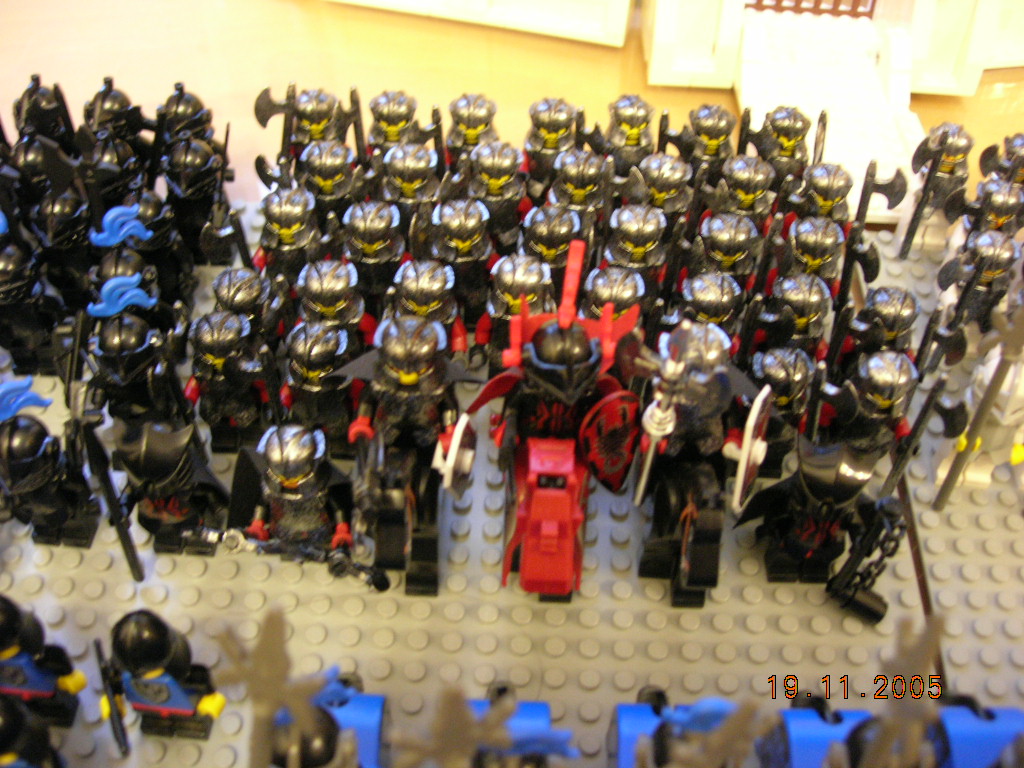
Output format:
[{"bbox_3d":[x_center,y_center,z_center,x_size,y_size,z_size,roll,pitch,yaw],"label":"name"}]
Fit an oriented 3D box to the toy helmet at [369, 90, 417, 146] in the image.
[{"bbox_3d":[-0.035,-0.079,0.333,0.014,0.014,0.014,3,49,0],"label":"toy helmet"}]

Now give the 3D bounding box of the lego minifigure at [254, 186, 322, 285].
[{"bbox_3d":[-0.061,-0.033,0.312,0.023,0.042,0.015,0,49,-2],"label":"lego minifigure"}]

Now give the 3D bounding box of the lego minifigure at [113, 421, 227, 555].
[{"bbox_3d":[-0.079,0.025,0.259,0.027,0.043,0.018,3,49,0],"label":"lego minifigure"}]

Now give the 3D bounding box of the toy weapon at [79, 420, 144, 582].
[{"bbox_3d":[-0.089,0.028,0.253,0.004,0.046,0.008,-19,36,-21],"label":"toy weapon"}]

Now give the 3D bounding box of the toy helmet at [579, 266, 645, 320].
[{"bbox_3d":[0.026,-0.022,0.285,0.015,0.014,0.015,3,49,0],"label":"toy helmet"}]

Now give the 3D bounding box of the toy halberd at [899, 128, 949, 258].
[{"bbox_3d":[0.121,-0.054,0.337,0.004,0.048,0.012,32,55,27],"label":"toy halberd"}]

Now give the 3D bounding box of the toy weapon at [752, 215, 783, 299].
[{"bbox_3d":[0.069,-0.025,0.306,0.004,0.050,0.013,-18,52,-17],"label":"toy weapon"}]

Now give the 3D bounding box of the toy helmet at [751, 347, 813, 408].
[{"bbox_3d":[0.066,-0.001,0.274,0.015,0.014,0.014,3,48,1],"label":"toy helmet"}]

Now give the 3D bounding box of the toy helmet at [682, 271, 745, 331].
[{"bbox_3d":[0.050,-0.021,0.285,0.015,0.014,0.015,-8,50,-9],"label":"toy helmet"}]

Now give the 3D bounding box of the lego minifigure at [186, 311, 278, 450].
[{"bbox_3d":[-0.072,0.000,0.287,0.023,0.042,0.014,3,48,1],"label":"lego minifigure"}]

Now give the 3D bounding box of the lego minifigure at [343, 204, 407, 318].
[{"bbox_3d":[-0.037,-0.032,0.311,0.024,0.043,0.016,3,49,0],"label":"lego minifigure"}]

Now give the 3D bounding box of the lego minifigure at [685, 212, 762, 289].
[{"bbox_3d":[0.058,-0.028,0.312,0.023,0.042,0.015,5,49,2],"label":"lego minifigure"}]

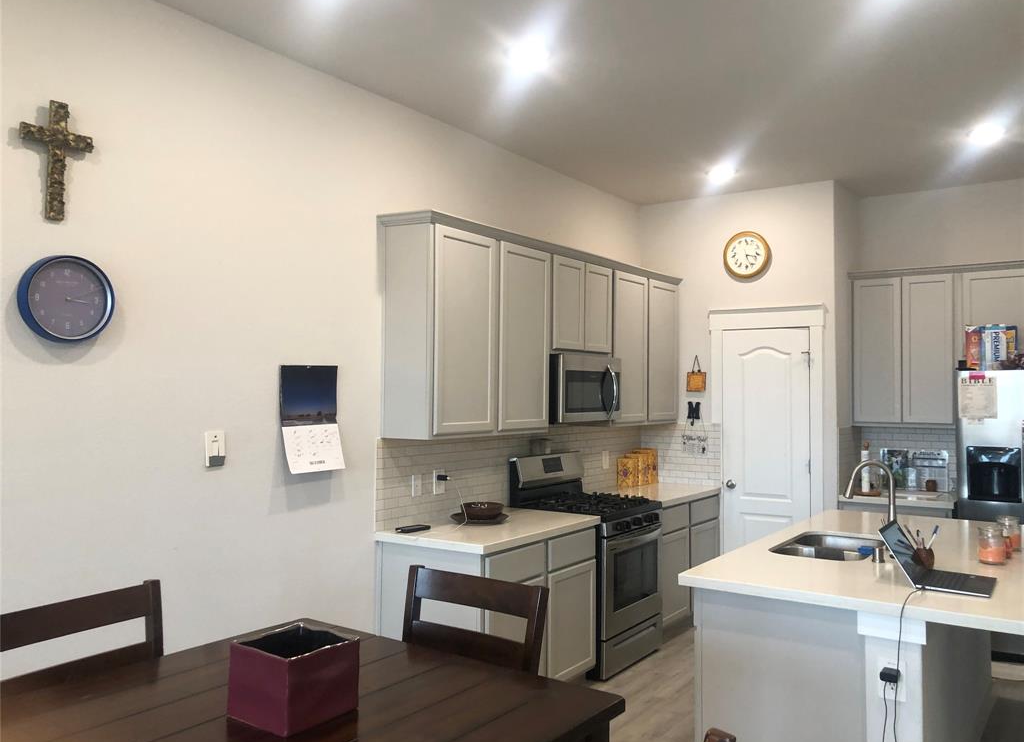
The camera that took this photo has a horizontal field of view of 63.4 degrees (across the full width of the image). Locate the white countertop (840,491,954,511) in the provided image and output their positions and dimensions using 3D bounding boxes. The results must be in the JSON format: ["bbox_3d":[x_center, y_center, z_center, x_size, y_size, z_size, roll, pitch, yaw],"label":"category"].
[{"bbox_3d":[2.704,0.862,5.711,0.686,0.036,0.730,-1,-2,35],"label":"white countertop"}]

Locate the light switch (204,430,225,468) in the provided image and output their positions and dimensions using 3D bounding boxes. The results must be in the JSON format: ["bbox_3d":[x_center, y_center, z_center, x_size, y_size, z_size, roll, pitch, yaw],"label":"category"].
[{"bbox_3d":[-1.160,0.303,3.235,0.024,0.132,0.078,-1,-2,35],"label":"light switch"}]

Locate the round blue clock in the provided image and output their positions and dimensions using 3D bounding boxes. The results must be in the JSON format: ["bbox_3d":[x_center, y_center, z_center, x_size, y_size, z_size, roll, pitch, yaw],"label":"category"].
[{"bbox_3d":[-1.473,-0.238,2.751,0.075,0.287,0.287,-1,-2,35],"label":"round blue clock"}]

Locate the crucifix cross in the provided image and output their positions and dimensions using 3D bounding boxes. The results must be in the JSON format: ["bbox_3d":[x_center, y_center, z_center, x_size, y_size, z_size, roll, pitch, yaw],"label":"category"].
[{"bbox_3d":[-1.508,-0.698,2.748,0.032,0.400,0.240,-1,-2,35],"label":"crucifix cross"}]

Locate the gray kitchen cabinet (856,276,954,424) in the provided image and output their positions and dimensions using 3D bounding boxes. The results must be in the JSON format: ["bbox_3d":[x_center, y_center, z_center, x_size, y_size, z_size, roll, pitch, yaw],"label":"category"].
[{"bbox_3d":[2.817,-0.130,5.914,0.661,1.046,0.325,-1,-2,35],"label":"gray kitchen cabinet"}]

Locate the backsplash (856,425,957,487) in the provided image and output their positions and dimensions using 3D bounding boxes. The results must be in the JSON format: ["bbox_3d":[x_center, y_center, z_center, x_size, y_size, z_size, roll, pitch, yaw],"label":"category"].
[{"bbox_3d":[2.889,0.624,6.023,0.641,0.456,0.018,-1,-2,35],"label":"backsplash"}]

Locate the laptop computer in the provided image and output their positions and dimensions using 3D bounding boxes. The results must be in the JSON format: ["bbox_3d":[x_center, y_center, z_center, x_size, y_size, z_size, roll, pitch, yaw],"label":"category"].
[{"bbox_3d":[1.538,0.667,2.981,0.340,0.205,0.367,-1,-2,35],"label":"laptop computer"}]

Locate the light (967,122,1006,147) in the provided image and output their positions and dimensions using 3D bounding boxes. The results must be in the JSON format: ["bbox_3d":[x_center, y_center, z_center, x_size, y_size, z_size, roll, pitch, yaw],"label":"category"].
[{"bbox_3d":[2.664,-1.314,4.644,0.185,0.025,0.185,-1,-2,35],"label":"light"}]

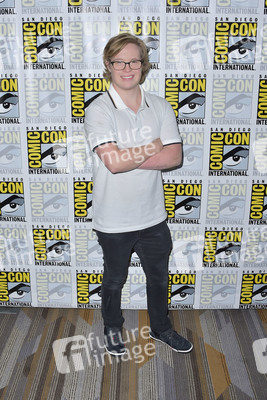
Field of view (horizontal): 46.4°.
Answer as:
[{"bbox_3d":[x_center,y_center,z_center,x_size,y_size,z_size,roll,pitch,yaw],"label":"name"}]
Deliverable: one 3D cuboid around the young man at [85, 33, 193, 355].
[{"bbox_3d":[0.029,0.015,1.636,0.540,1.659,0.391,-4,12,-22],"label":"young man"}]

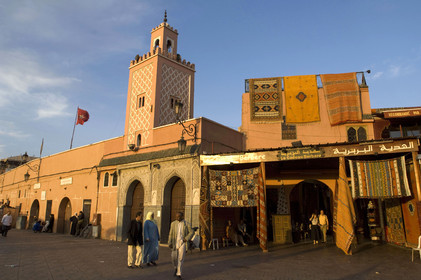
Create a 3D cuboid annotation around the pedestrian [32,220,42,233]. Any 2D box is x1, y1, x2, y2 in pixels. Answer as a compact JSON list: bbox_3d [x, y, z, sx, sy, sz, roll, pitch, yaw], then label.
[{"bbox_3d":[-14.300,7.160,24.195,0.650,0.970,0.550,-4,-14,17],"label":"pedestrian"}]

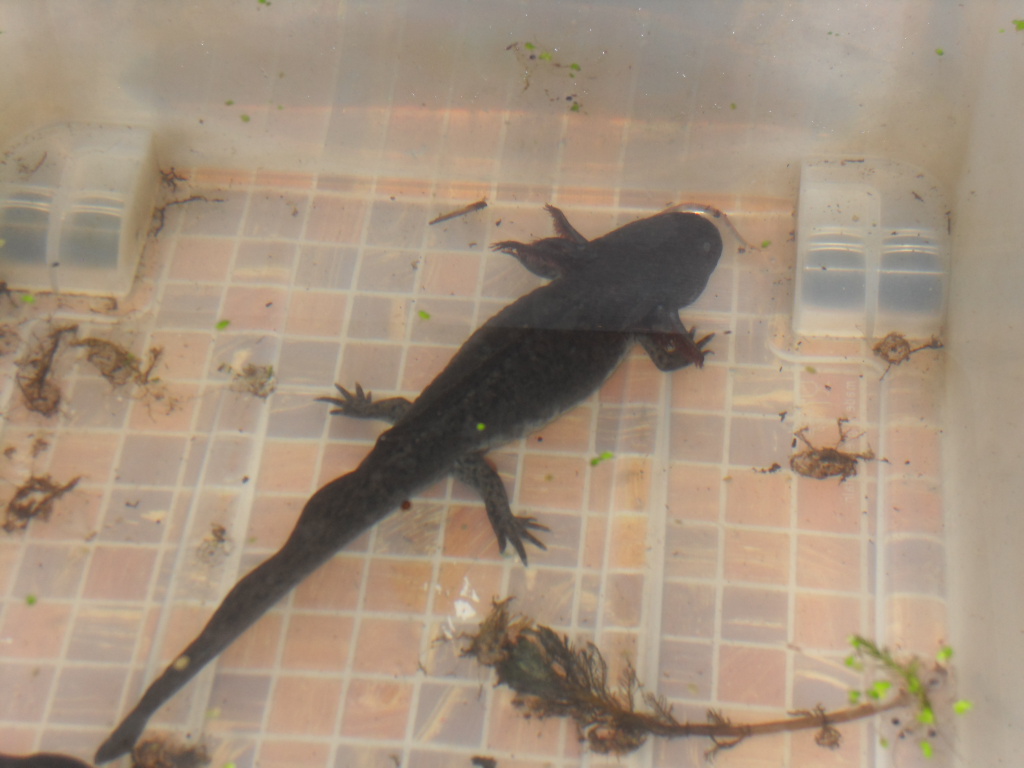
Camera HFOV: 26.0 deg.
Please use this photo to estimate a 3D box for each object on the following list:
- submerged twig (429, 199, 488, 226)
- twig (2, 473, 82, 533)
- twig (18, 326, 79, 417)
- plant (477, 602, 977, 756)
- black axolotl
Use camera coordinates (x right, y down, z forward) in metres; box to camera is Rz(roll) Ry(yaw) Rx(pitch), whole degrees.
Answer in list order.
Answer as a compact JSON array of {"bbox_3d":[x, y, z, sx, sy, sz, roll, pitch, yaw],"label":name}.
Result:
[{"bbox_3d":[-0.020,-0.064,0.823,0.024,0.003,0.003,-19,51,-14],"label":"submerged twig"},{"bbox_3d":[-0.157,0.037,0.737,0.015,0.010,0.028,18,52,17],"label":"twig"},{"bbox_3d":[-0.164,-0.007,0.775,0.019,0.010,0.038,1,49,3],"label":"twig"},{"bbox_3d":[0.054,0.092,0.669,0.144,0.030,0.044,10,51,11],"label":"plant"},{"bbox_3d":[-0.031,0.021,0.732,0.102,0.032,0.291,35,59,28],"label":"black axolotl"}]

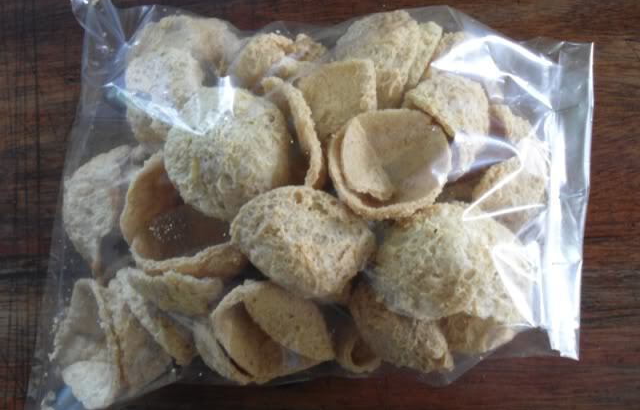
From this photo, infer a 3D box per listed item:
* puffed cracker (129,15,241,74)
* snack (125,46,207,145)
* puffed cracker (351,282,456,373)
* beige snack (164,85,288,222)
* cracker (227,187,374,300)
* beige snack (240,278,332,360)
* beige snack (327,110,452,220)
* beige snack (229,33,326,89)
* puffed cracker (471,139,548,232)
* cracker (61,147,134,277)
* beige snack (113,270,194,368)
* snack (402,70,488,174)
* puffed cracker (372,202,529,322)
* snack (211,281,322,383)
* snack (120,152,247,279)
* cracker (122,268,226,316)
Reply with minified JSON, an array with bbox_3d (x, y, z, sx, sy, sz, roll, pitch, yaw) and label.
[{"bbox_3d":[-0.055,-0.064,0.332,0.046,0.032,0.031,0,81,0],"label":"puffed cracker"},{"bbox_3d":[-0.061,-0.043,0.322,0.033,0.028,0.040,0,81,0],"label":"snack"},{"bbox_3d":[0.037,0.055,0.374,0.048,0.030,0.027,39,82,5],"label":"puffed cracker"},{"bbox_3d":[-0.042,-0.023,0.368,0.053,0.028,0.054,0,80,-1],"label":"beige snack"},{"bbox_3d":[-0.007,0.016,0.359,0.058,0.032,0.042,20,80,2],"label":"cracker"},{"bbox_3d":[-0.014,0.052,0.365,0.047,0.025,0.021,39,82,5],"label":"beige snack"},{"bbox_3d":[0.027,-0.015,0.311,0.047,0.030,0.041,0,81,0],"label":"beige snack"},{"bbox_3d":[-0.017,-0.058,0.332,0.039,0.030,0.025,0,81,0],"label":"beige snack"},{"bbox_3d":[0.089,-0.009,0.384,0.030,0.026,0.038,40,82,5],"label":"puffed cracker"},{"bbox_3d":[-0.088,0.002,0.324,0.029,0.034,0.052,0,81,0],"label":"cracker"},{"bbox_3d":[-0.064,0.044,0.318,0.024,0.034,0.043,-30,83,-4],"label":"beige snack"},{"bbox_3d":[0.060,-0.039,0.387,0.033,0.027,0.045,-40,83,-7],"label":"snack"},{"bbox_3d":[0.050,0.021,0.308,0.057,0.032,0.044,0,81,0],"label":"puffed cracker"},{"bbox_3d":[-0.021,0.050,0.314,0.041,0.034,0.038,0,81,0],"label":"snack"},{"bbox_3d":[-0.062,0.004,0.375,0.054,0.034,0.052,20,80,2],"label":"snack"},{"bbox_3d":[-0.066,0.040,0.368,0.044,0.028,0.020,12,80,1],"label":"cracker"}]

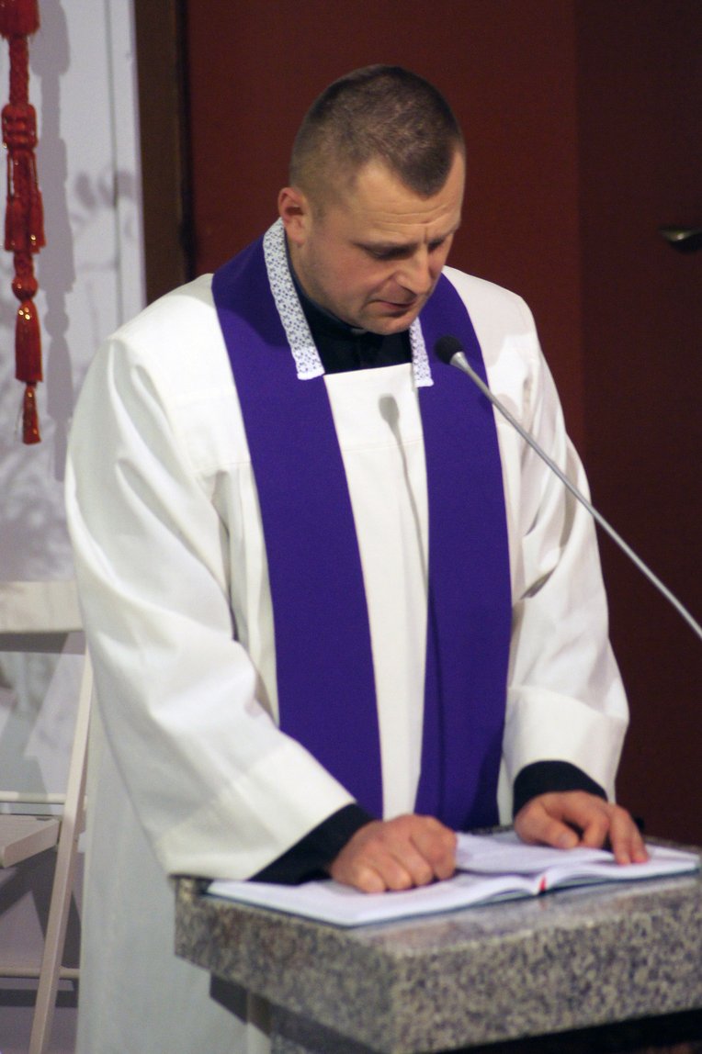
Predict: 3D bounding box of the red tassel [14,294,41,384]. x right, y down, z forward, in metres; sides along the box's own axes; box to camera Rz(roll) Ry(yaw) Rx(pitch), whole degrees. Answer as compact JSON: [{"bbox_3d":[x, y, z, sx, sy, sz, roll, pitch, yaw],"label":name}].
[{"bbox_3d":[-0.376,-0.219,6.150,0.030,0.101,0.027,-1,9,0],"label":"red tassel"}]

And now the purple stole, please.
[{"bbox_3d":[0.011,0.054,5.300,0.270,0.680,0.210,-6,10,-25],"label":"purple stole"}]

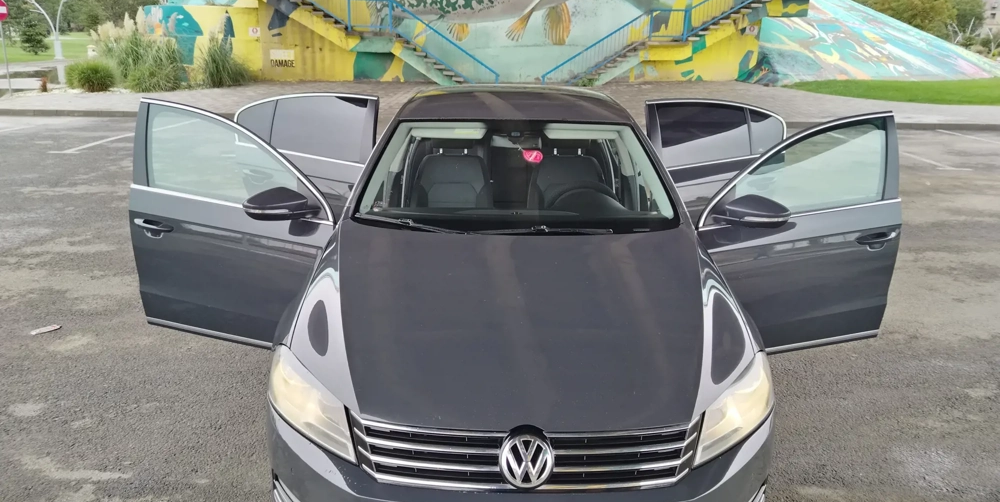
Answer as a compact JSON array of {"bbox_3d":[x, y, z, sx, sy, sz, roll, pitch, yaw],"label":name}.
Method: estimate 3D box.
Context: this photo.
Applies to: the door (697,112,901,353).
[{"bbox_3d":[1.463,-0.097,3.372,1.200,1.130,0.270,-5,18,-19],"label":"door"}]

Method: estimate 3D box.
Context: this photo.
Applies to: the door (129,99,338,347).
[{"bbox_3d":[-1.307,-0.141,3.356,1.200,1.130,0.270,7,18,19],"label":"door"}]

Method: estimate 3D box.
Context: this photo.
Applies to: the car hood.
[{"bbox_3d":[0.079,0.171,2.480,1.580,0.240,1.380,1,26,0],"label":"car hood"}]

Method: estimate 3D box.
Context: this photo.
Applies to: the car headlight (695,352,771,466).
[{"bbox_3d":[0.722,0.465,2.127,0.360,0.210,0.410,1,17,0],"label":"car headlight"}]

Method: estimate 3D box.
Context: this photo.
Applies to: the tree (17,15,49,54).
[{"bbox_3d":[-27.771,-12.852,41.186,1.646,2.275,1.646,-10,20,-31],"label":"tree"}]

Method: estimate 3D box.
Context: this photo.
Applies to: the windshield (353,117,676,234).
[{"bbox_3d":[0.083,-0.358,3.159,1.460,0.190,0.940,1,47,0],"label":"windshield"}]

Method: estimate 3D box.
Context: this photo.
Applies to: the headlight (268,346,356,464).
[{"bbox_3d":[-0.568,0.445,2.119,0.360,0.210,0.410,1,17,0],"label":"headlight"}]

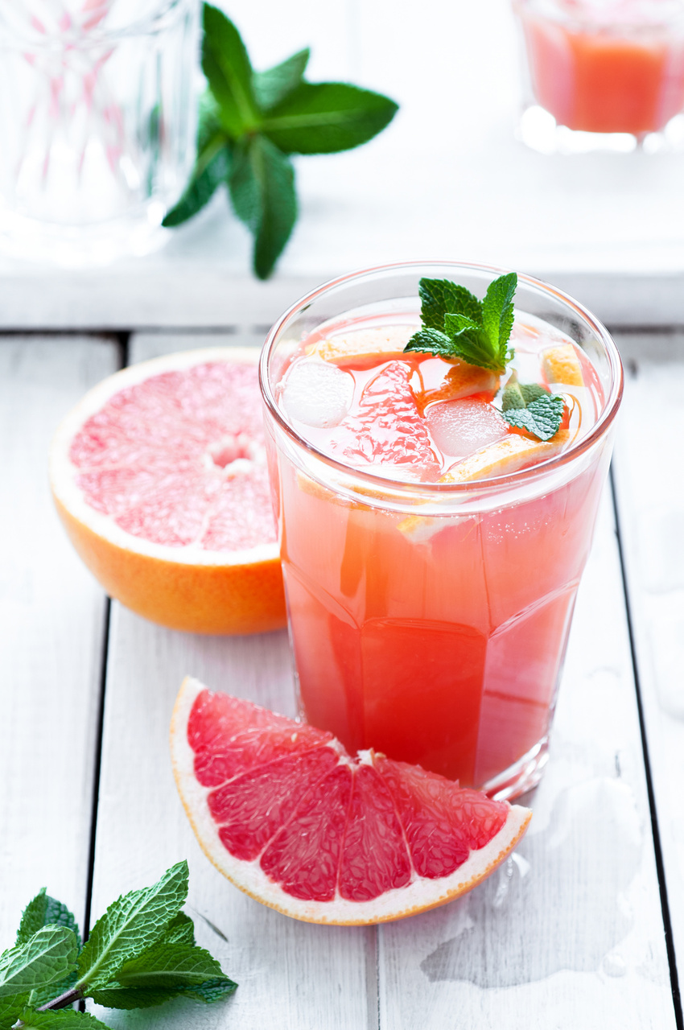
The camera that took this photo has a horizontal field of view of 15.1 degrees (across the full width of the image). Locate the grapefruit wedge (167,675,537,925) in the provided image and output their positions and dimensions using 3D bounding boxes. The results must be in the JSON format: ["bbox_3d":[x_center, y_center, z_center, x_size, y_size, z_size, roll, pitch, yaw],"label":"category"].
[{"bbox_3d":[-0.003,0.085,0.660,0.097,0.040,0.049,19,70,19],"label":"grapefruit wedge"}]

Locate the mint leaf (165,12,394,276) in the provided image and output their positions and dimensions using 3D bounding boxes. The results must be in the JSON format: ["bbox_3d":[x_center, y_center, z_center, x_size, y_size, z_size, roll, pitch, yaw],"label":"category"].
[{"bbox_3d":[-0.022,-0.121,0.827,0.079,0.051,0.079,0,44,0],"label":"mint leaf"}]

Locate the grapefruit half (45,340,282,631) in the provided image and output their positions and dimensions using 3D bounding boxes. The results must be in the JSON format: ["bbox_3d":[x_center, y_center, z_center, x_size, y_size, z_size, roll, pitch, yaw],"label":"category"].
[{"bbox_3d":[-0.031,0.000,0.737,0.102,0.046,0.102,0,39,0],"label":"grapefruit half"}]

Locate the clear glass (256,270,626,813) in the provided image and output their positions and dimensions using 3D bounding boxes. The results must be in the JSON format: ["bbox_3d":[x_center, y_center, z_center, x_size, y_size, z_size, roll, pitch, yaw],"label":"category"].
[{"bbox_3d":[0.024,0.012,0.663,0.088,0.128,0.088,0,44,0],"label":"clear glass"}]

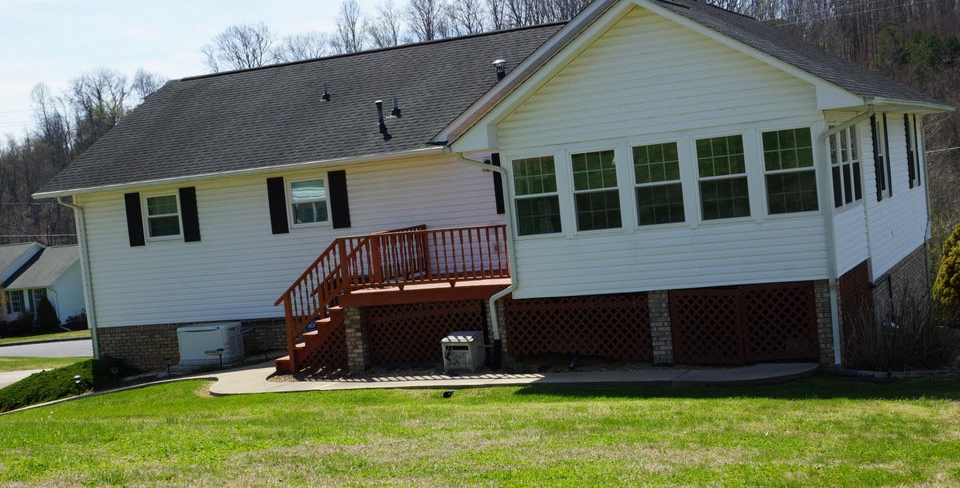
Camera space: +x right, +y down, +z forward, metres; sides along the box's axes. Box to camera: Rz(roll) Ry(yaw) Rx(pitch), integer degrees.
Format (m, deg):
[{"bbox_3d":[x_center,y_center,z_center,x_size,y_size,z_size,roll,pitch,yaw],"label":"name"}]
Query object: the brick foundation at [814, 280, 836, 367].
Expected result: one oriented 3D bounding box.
[{"bbox_3d":[4.864,1.064,16.633,0.310,1.170,0.300,-4,3,25],"label":"brick foundation"}]

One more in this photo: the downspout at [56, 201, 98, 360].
[{"bbox_3d":[-8.504,0.782,25.331,0.160,3.590,0.600,-4,3,25],"label":"downspout"}]

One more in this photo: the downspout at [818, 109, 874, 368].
[{"bbox_3d":[5.020,-0.072,16.173,0.820,3.460,0.170,-4,3,25],"label":"downspout"}]

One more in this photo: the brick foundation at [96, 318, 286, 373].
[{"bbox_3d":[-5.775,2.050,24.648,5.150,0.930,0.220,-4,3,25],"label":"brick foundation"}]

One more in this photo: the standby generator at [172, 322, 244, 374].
[{"bbox_3d":[-5.275,1.945,23.475,1.200,0.750,0.630,-4,3,25],"label":"standby generator"}]

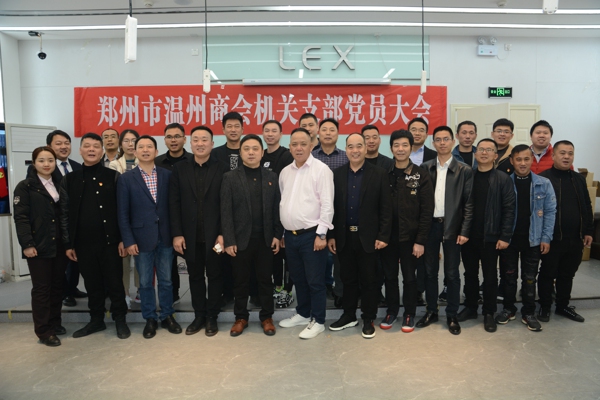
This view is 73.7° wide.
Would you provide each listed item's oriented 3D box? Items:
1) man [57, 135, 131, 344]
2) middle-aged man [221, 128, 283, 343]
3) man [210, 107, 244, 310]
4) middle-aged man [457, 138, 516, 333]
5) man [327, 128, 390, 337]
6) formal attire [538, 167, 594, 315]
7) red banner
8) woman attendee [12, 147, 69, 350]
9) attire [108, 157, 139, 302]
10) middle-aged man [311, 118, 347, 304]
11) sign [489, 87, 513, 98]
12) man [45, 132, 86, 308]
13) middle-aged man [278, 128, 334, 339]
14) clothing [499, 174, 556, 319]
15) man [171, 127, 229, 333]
[{"bbox_3d":[-1.759,0.298,3.441,0.560,1.739,0.340,-2,5,-19],"label":"man"},{"bbox_3d":[-0.412,0.300,3.473,0.540,1.721,0.340,-1,5,-7],"label":"middle-aged man"},{"bbox_3d":[-0.649,0.088,3.906,0.500,1.857,0.330,-1,5,-7],"label":"man"},{"bbox_3d":[1.627,0.300,3.489,0.500,1.658,0.320,2,6,30],"label":"middle-aged man"},{"bbox_3d":[0.477,0.279,3.261,0.540,1.652,0.360,0,2,20],"label":"man"},{"bbox_3d":[2.464,0.385,3.698,0.500,1.385,0.310,2,5,27],"label":"formal attire"},{"bbox_3d":[-0.531,-1.213,5.450,5.060,0.680,0.030,-1,5,-2],"label":"red banner"},{"bbox_3d":[-2.123,0.371,3.285,0.460,1.609,0.340,-4,6,-43],"label":"woman attendee"},{"bbox_3d":[-1.702,0.283,3.837,0.450,1.393,0.280,-2,5,-20],"label":"attire"},{"bbox_3d":[0.284,0.121,3.852,0.500,1.788,0.320,0,5,3],"label":"middle-aged man"},{"bbox_3d":[2.709,-1.449,5.400,0.330,0.145,0.035,-1,2,-1],"label":"sign"},{"bbox_3d":[-2.334,0.181,3.914,0.500,1.703,0.330,-3,5,-27],"label":"man"},{"bbox_3d":[0.064,0.283,3.411,0.490,1.765,0.380,2,5,28],"label":"middle-aged man"},{"bbox_3d":[2.014,0.411,3.526,0.480,1.304,0.290,2,6,29],"label":"clothing"},{"bbox_3d":[-0.850,0.252,3.385,0.520,1.739,0.350,-1,2,-12],"label":"man"}]

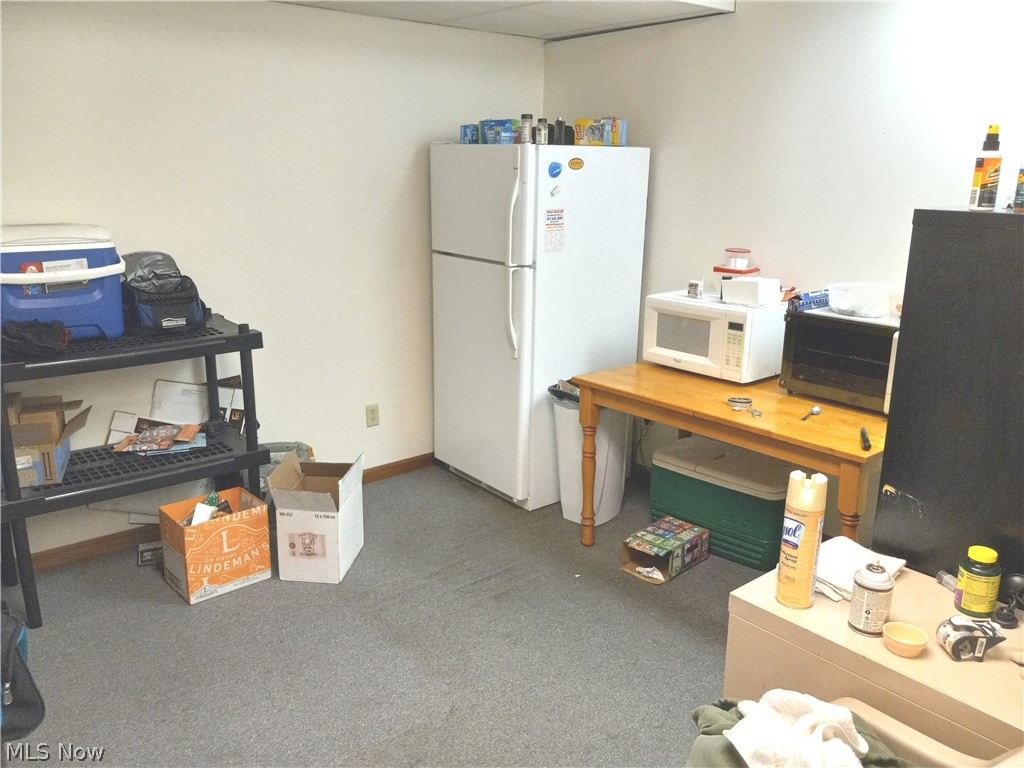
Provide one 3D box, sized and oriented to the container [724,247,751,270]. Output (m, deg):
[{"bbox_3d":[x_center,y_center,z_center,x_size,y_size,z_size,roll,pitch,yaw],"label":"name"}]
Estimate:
[{"bbox_3d":[0.967,-0.535,3.426,0.110,0.088,0.110,-11,19,-38],"label":"container"}]

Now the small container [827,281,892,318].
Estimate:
[{"bbox_3d":[1.300,-0.315,3.009,0.225,0.096,0.225,-12,20,-39],"label":"small container"}]

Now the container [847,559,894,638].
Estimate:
[{"bbox_3d":[0.662,0.385,1.457,0.070,0.132,0.070,8,17,26],"label":"container"}]

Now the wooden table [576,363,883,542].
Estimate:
[{"bbox_3d":[0.930,0.403,3.156,0.746,0.735,1.246,-11,19,-38],"label":"wooden table"}]

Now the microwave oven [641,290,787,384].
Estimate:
[{"bbox_3d":[0.900,-0.218,3.467,0.365,0.305,0.525,-11,19,-38],"label":"microwave oven"}]

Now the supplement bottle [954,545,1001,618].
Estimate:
[{"bbox_3d":[0.884,0.372,1.513,0.067,0.119,0.067,-11,19,-38],"label":"supplement bottle"}]

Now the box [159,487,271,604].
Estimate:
[{"bbox_3d":[-1.147,0.618,3.102,0.317,0.307,0.247,-13,20,-41],"label":"box"}]

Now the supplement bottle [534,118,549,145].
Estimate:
[{"bbox_3d":[0.131,-1.086,3.451,0.054,0.114,0.054,2,15,4],"label":"supplement bottle"}]

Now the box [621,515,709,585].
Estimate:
[{"bbox_3d":[0.642,0.677,3.299,0.200,0.126,0.315,15,20,42],"label":"box"}]

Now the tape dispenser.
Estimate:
[{"bbox_3d":[0.805,0.443,1.390,0.101,0.058,0.052,1,15,2],"label":"tape dispenser"}]

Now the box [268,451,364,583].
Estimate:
[{"bbox_3d":[-0.789,0.541,3.205,0.280,0.410,0.359,2,15,5],"label":"box"}]

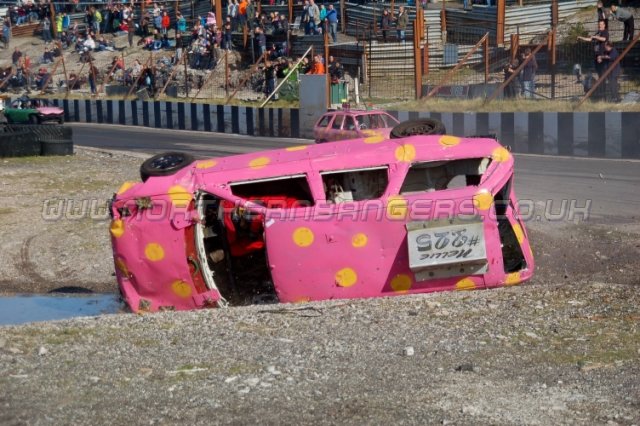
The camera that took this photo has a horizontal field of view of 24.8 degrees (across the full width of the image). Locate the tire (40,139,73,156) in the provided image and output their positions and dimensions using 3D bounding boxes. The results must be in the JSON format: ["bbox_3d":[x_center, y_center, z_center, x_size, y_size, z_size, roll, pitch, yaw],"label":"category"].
[{"bbox_3d":[-8.110,-2.000,45.000,1.050,0.390,1.050,-2,5,-10],"label":"tire"}]

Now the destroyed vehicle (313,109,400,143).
[{"bbox_3d":[1.470,-2.360,44.500,1.690,1.430,4.300,-3,6,-27],"label":"destroyed vehicle"}]

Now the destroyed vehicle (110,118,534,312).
[{"bbox_3d":[-0.072,0.208,15.058,4.420,1.720,1.460,-6,26,13],"label":"destroyed vehicle"}]

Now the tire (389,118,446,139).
[{"bbox_3d":[1.045,-0.810,15.450,0.590,0.180,0.590,-5,25,2],"label":"tire"}]

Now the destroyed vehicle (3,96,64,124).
[{"bbox_3d":[-15.050,-5.270,76.000,1.620,1.360,3.750,-6,7,-44],"label":"destroyed vehicle"}]

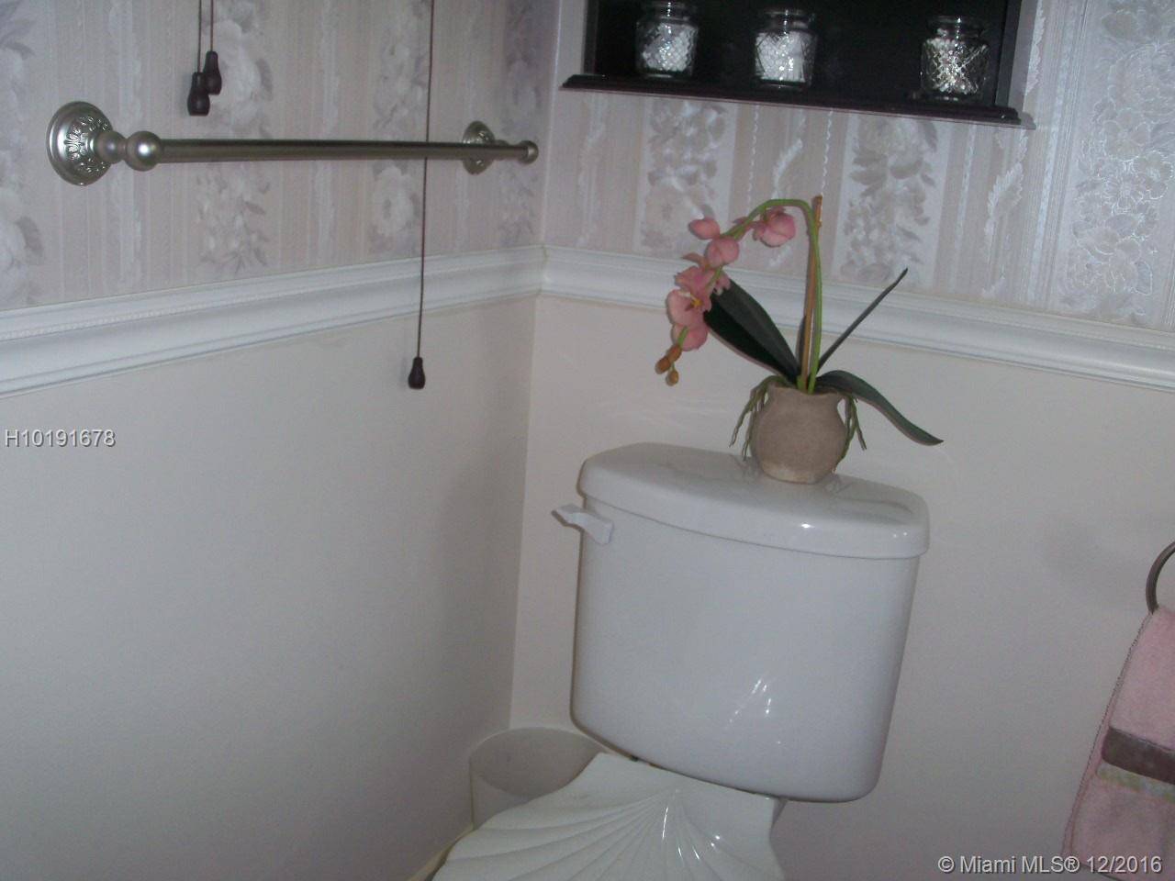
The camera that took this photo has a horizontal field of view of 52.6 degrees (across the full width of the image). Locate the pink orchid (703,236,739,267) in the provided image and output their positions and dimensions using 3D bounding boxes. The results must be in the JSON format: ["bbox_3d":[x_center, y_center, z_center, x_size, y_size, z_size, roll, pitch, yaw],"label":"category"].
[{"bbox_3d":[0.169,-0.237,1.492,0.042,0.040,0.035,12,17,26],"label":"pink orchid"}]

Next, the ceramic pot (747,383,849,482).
[{"bbox_3d":[0.267,-0.011,1.482,0.120,0.117,0.120,4,16,-1],"label":"ceramic pot"}]

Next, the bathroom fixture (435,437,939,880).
[{"bbox_3d":[0.056,0.473,1.375,0.465,0.775,0.700,12,17,26],"label":"bathroom fixture"}]

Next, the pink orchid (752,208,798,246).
[{"bbox_3d":[0.229,-0.261,1.454,0.051,0.045,0.042,12,17,26],"label":"pink orchid"}]

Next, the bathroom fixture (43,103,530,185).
[{"bbox_3d":[-0.239,-0.298,1.218,0.088,0.066,0.667,12,17,26],"label":"bathroom fixture"}]

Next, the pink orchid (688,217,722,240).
[{"bbox_3d":[0.147,-0.268,1.497,0.038,0.028,0.031,12,17,26],"label":"pink orchid"}]

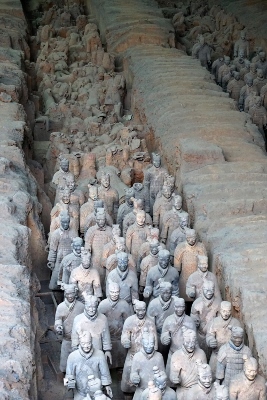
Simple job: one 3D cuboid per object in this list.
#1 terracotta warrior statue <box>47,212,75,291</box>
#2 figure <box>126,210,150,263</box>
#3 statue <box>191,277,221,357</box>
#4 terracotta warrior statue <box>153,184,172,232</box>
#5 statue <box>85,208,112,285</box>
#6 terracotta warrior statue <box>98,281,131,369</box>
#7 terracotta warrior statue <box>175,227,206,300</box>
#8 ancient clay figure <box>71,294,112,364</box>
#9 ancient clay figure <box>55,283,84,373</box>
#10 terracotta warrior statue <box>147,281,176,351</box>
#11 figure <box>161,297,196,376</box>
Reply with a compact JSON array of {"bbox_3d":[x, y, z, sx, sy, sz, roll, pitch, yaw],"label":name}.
[{"bbox_3d":[-1.186,1.058,20.022,0.550,1.900,0.420,-3,18,-10],"label":"terracotta warrior statue"},{"bbox_3d":[0.115,1.076,22.146,0.530,1.820,0.450,-1,17,-5],"label":"figure"},{"bbox_3d":[1.147,2.142,18.660,0.540,1.820,0.450,-1,17,-5],"label":"statue"},{"bbox_3d":[0.600,0.596,21.803,0.530,1.850,0.400,-2,18,-8],"label":"terracotta warrior statue"},{"bbox_3d":[-0.648,1.049,22.235,0.550,1.820,0.450,-1,17,-5],"label":"statue"},{"bbox_3d":[-0.261,2.049,17.195,0.540,1.850,0.420,-1,18,-4],"label":"terracotta warrior statue"},{"bbox_3d":[1.020,1.406,21.068,0.600,1.820,0.450,-1,17,-5],"label":"terracotta warrior statue"},{"bbox_3d":[-0.585,2.210,16.702,0.560,1.860,0.420,-2,18,-5],"label":"ancient clay figure"},{"bbox_3d":[-0.984,2.187,18.513,0.530,1.820,0.450,-1,17,-5],"label":"ancient clay figure"},{"bbox_3d":[0.465,2.049,17.195,0.540,1.850,0.420,-2,18,-8],"label":"terracotta warrior statue"},{"bbox_3d":[0.686,2.353,17.970,0.570,1.820,0.450,-1,17,-5],"label":"figure"}]

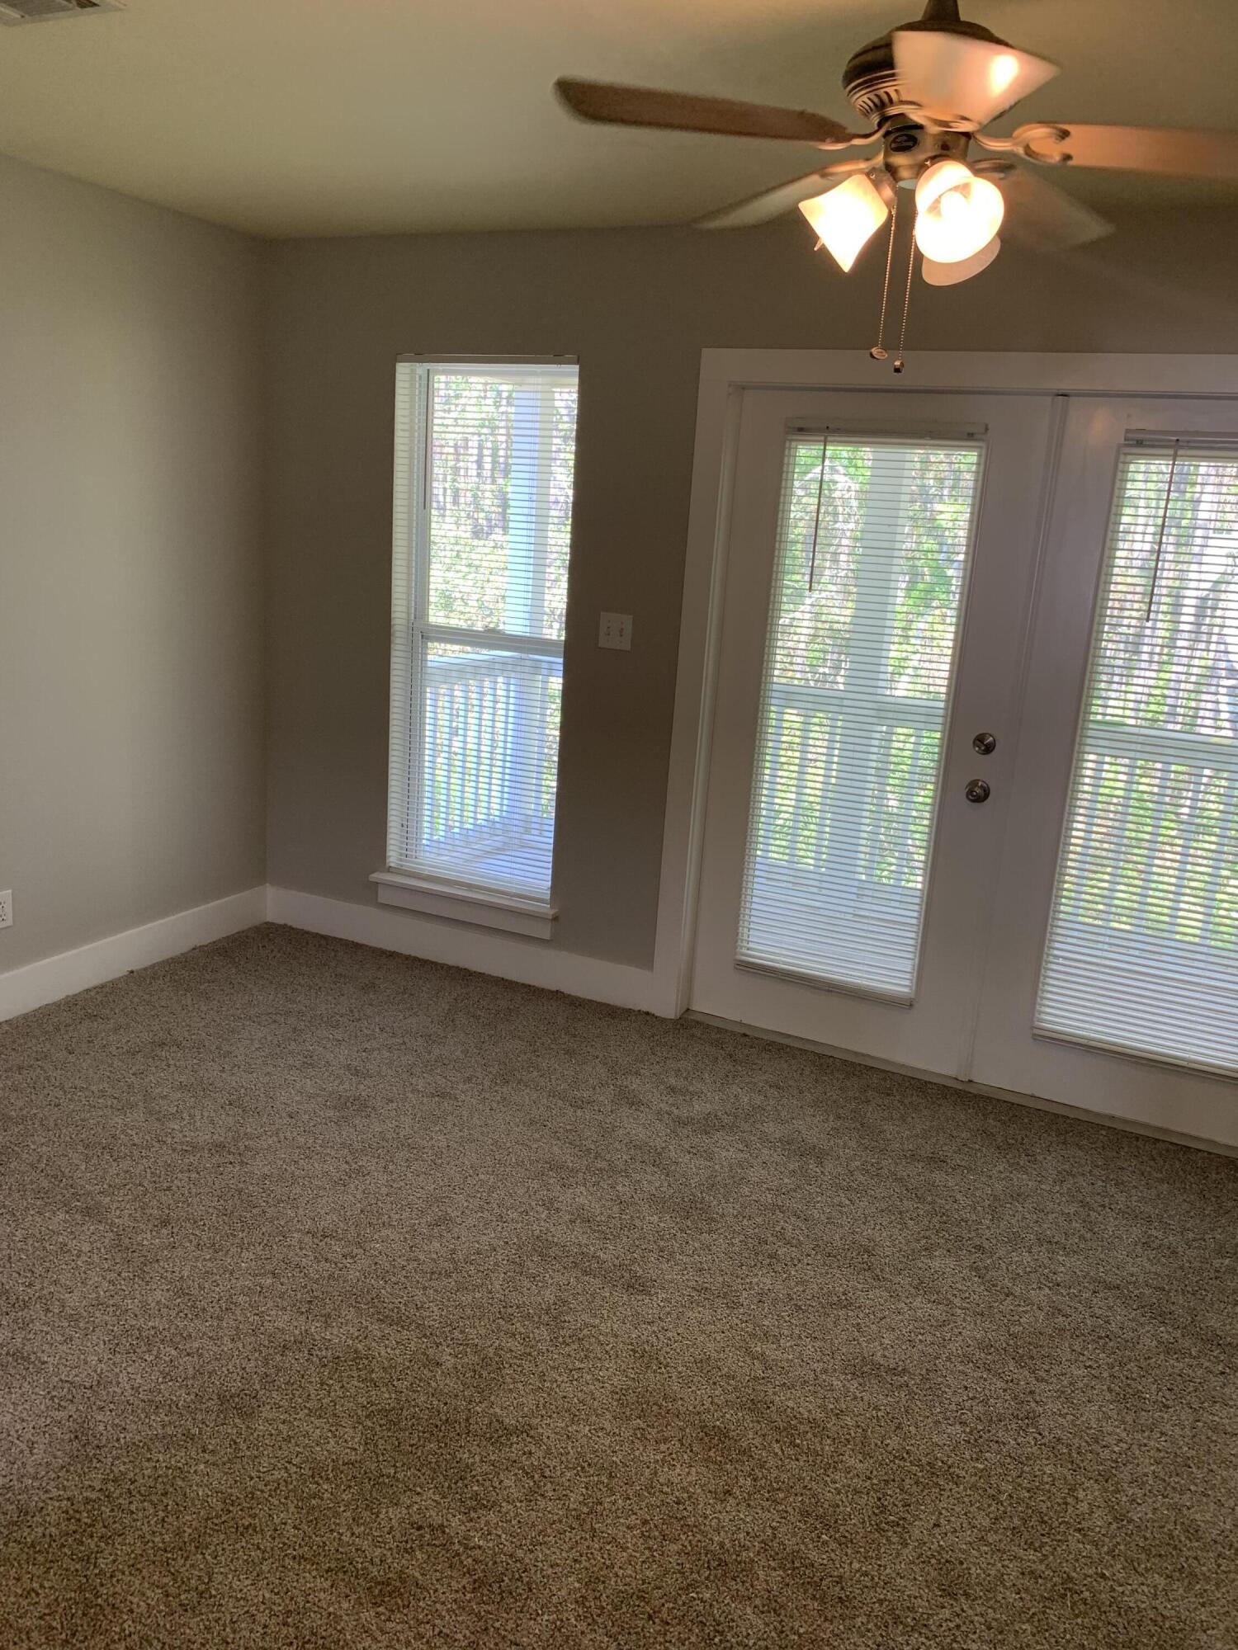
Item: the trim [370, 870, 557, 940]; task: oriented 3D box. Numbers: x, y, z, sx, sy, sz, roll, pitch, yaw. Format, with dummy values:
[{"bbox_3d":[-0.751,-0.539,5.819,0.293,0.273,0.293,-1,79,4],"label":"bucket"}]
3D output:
[{"bbox_3d":[-0.553,0.289,4.465,0.757,0.106,0.112,10,15,24],"label":"trim"}]

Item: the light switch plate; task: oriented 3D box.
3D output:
[{"bbox_3d":[-0.012,-0.623,3.994,0.115,0.112,0.010,10,15,24],"label":"light switch plate"}]

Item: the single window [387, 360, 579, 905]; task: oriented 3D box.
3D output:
[{"bbox_3d":[-0.469,-0.649,4.273,0.686,1.799,0.100,10,15,24],"label":"single window"}]

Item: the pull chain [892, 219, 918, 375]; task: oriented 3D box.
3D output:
[{"bbox_3d":[0.408,-0.749,1.755,0.016,0.210,0.016,10,15,24],"label":"pull chain"}]

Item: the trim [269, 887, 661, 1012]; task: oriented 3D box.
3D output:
[{"bbox_3d":[-0.628,0.436,4.518,1.645,0.148,0.018,10,15,24],"label":"trim"}]

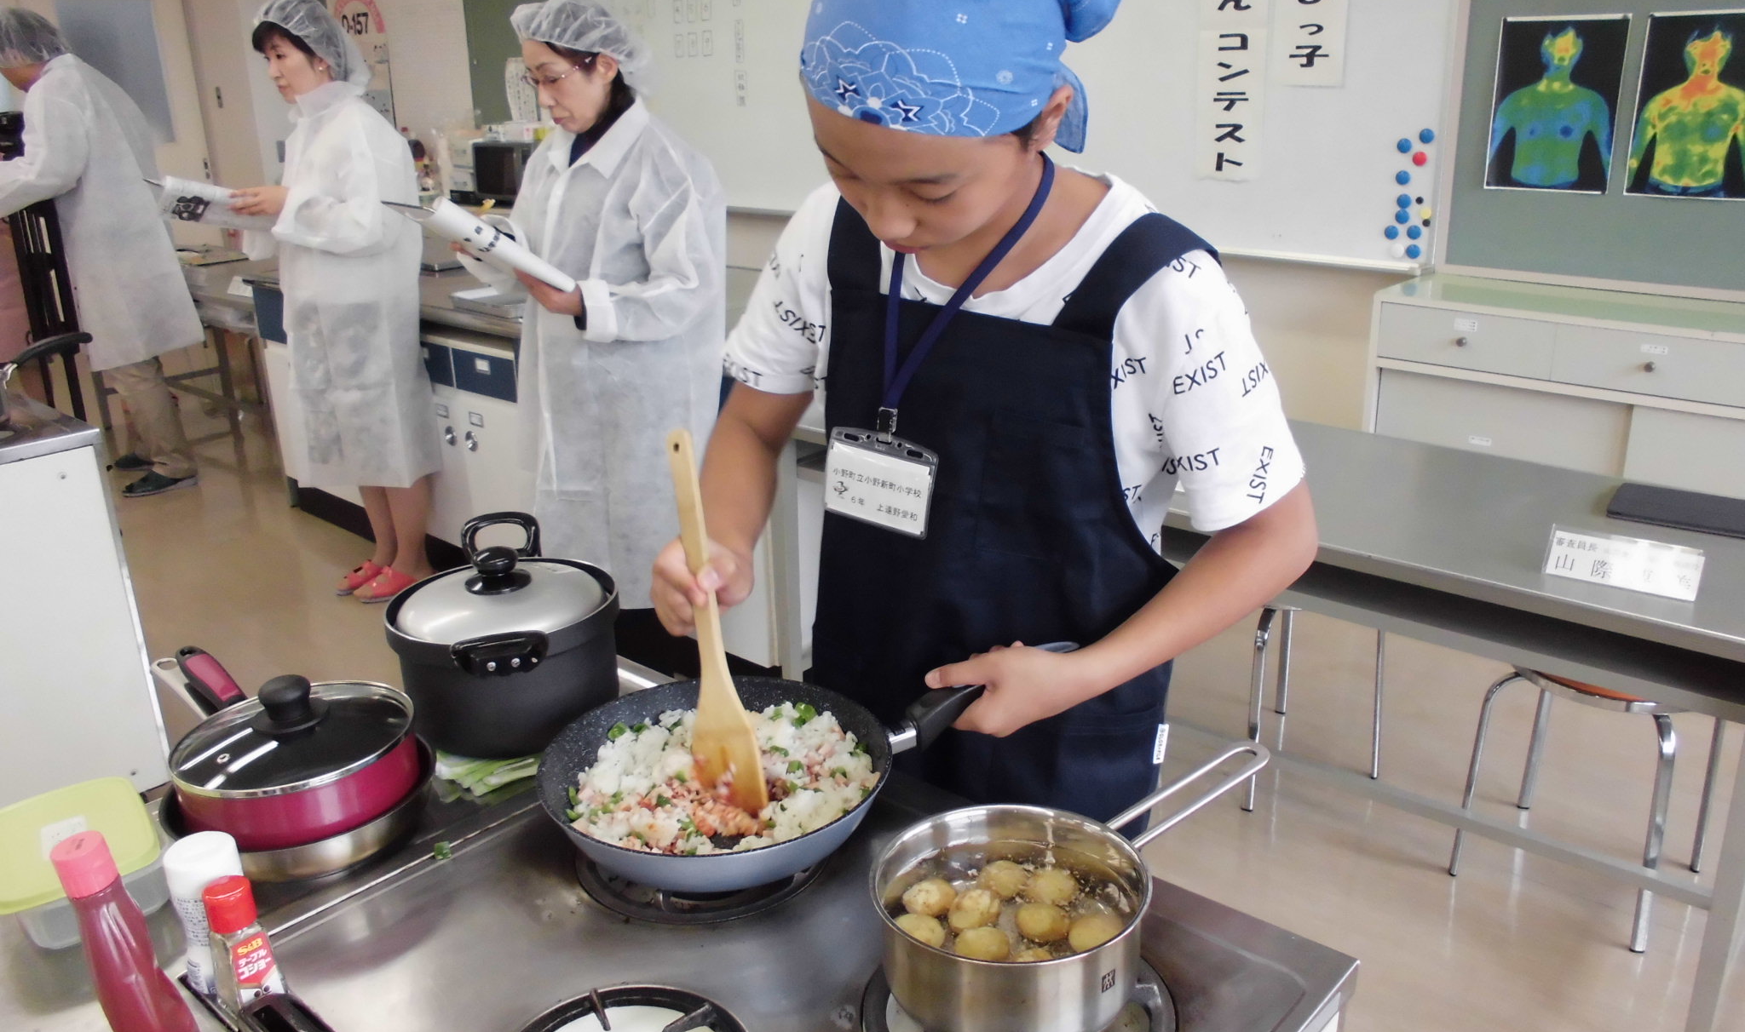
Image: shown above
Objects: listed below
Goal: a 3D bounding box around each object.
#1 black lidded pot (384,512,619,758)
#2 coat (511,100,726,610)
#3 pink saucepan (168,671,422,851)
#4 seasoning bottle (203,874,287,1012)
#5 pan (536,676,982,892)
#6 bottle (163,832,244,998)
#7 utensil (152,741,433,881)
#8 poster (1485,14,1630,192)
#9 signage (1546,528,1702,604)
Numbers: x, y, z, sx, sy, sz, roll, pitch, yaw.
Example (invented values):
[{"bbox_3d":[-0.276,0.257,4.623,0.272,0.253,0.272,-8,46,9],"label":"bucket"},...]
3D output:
[{"bbox_3d":[-0.350,0.112,1.268,0.220,0.174,0.310,-6,20,-14],"label":"black lidded pot"},{"bbox_3d":[-0.505,-0.293,2.685,0.390,1.070,0.470,-18,24,-38],"label":"coat"},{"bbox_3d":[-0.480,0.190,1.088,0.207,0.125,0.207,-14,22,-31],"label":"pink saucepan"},{"bbox_3d":[-0.423,0.288,0.879,0.038,0.092,0.038,13,24,37],"label":"seasoning bottle"},{"bbox_3d":[-0.039,0.186,1.079,0.460,0.102,0.282,-7,20,-17],"label":"pan"},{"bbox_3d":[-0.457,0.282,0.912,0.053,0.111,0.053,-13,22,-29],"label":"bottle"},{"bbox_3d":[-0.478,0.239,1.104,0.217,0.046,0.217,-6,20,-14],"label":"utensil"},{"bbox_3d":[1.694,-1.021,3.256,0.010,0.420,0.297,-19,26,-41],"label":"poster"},{"bbox_3d":[1.022,0.060,1.784,0.182,0.062,0.055,13,24,36],"label":"signage"}]

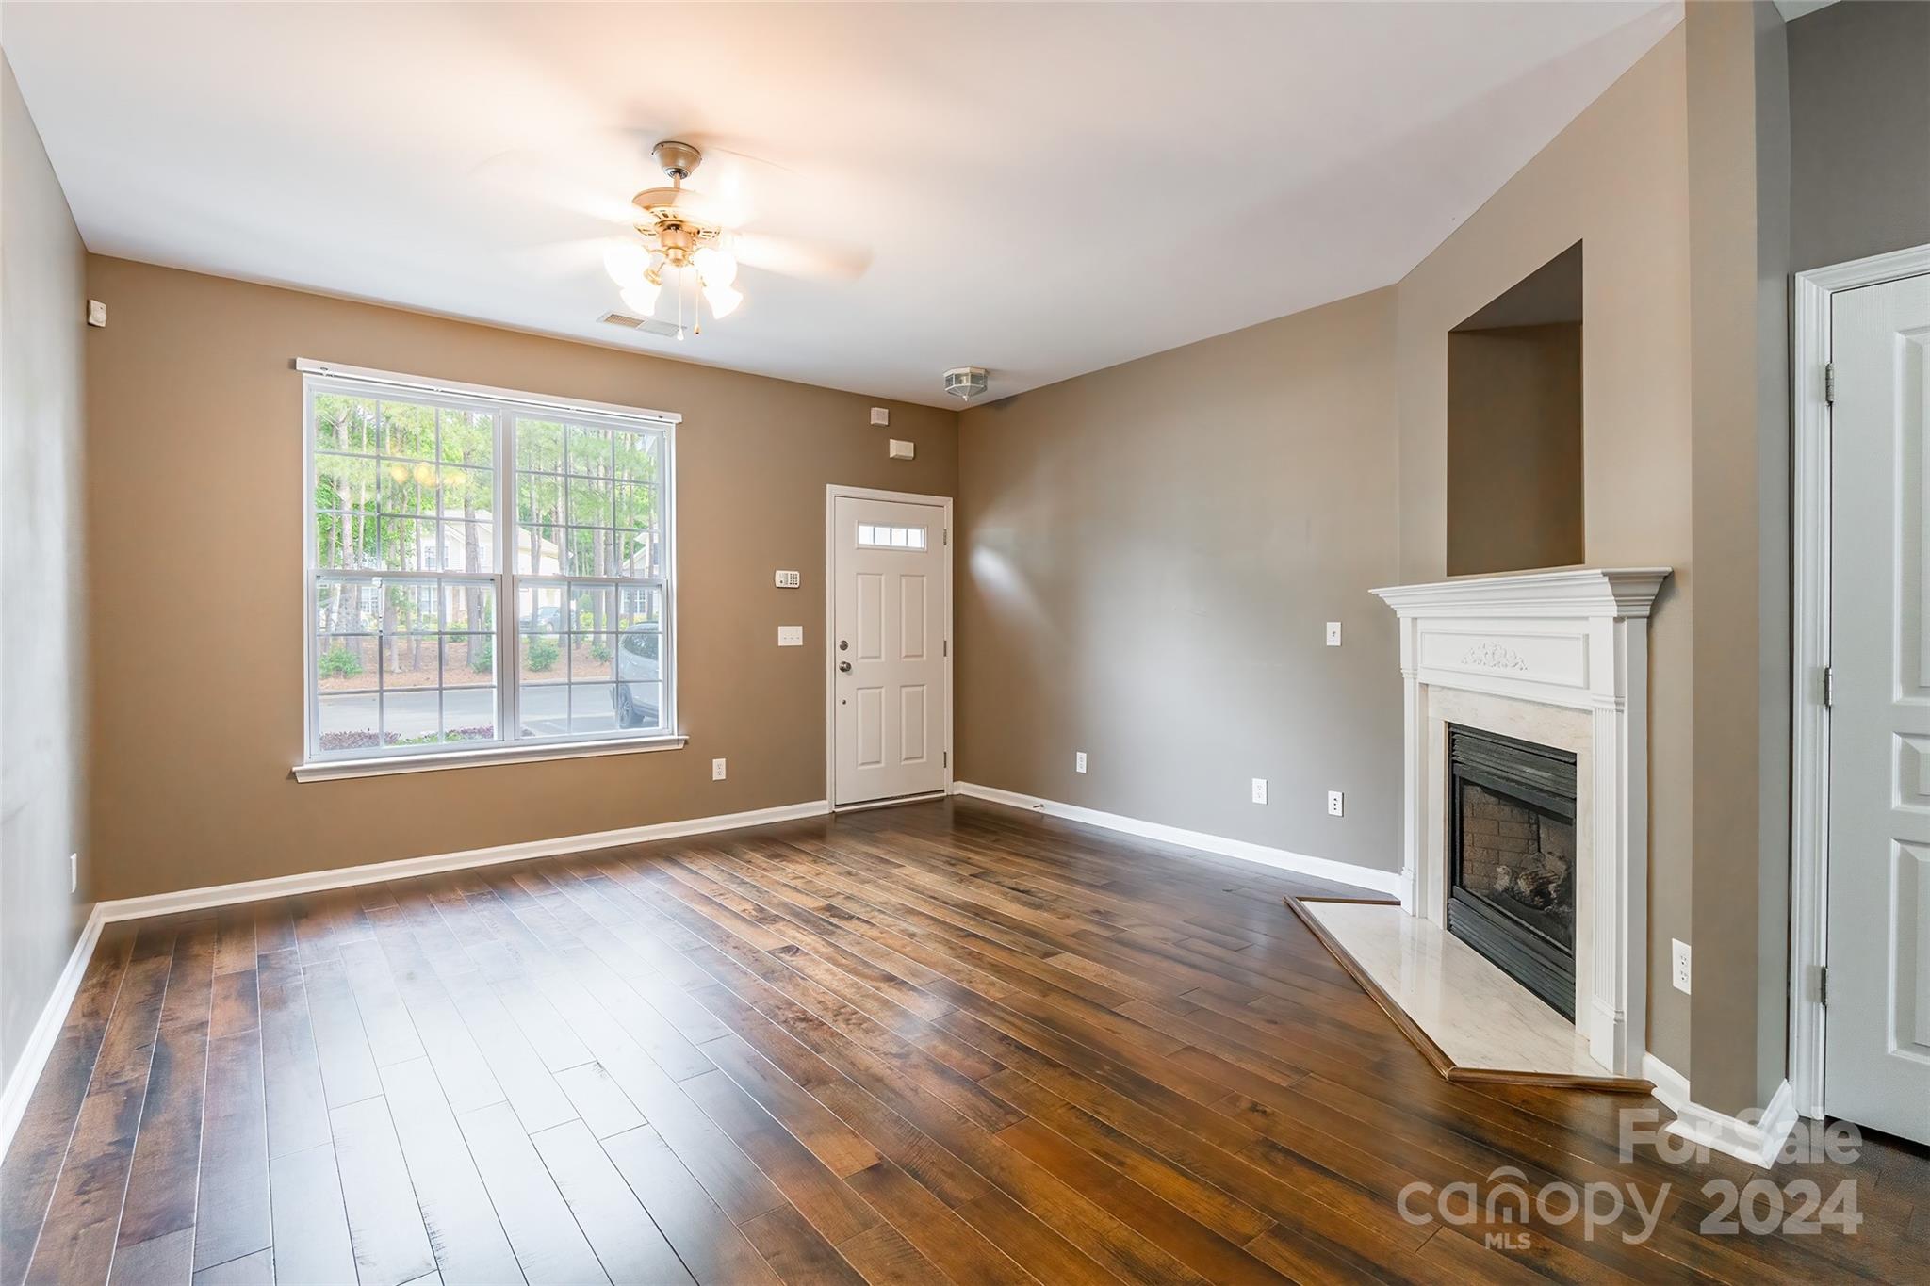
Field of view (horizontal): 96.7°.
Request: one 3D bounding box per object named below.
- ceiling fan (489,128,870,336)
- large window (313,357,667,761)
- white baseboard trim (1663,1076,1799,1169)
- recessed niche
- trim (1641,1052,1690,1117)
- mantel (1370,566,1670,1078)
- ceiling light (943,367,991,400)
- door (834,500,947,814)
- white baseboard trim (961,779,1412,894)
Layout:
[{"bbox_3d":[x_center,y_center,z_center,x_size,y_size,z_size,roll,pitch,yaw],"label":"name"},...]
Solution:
[{"bbox_3d":[-0.927,-1.284,2.777,1.300,0.590,1.300,-1,1,-37],"label":"ceiling fan"},{"bbox_3d":[-2.350,-0.348,4.440,1.690,1.820,0.100,-1,1,-37],"label":"large window"},{"bbox_3d":[1.879,1.130,2.097,0.330,0.094,0.190,-1,2,-40],"label":"white baseboard trim"},{"bbox_3d":[2.118,-0.733,2.958,0.480,0.968,0.831,0,1,4],"label":"recessed niche"},{"bbox_3d":[1.800,1.129,2.194,0.030,0.093,0.165,0,1,4],"label":"trim"},{"bbox_3d":[1.795,0.466,3.015,0.176,1.345,1.545,0,1,4],"label":"mantel"},{"bbox_3d":[0.009,-1.546,5.168,0.280,0.170,0.280,-1,2,-40],"label":"ceiling light"},{"bbox_3d":[-0.492,0.057,5.807,0.885,2.020,0.050,-1,1,-37],"label":"door"},{"bbox_3d":[0.969,1.074,5.033,0.022,0.092,3.040,-1,2,-40],"label":"white baseboard trim"}]

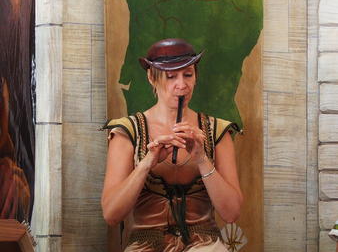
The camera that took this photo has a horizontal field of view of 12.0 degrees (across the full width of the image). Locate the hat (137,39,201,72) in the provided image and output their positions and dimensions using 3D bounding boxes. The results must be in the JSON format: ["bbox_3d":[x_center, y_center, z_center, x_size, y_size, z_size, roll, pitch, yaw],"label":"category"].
[{"bbox_3d":[0.011,-0.251,5.500,0.230,0.110,0.265,-10,12,-14],"label":"hat"}]

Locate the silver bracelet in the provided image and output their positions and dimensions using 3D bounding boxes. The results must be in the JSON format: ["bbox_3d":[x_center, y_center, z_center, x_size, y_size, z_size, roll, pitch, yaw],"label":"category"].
[{"bbox_3d":[0.131,0.153,5.300,0.058,0.008,0.055,-34,21,1],"label":"silver bracelet"}]

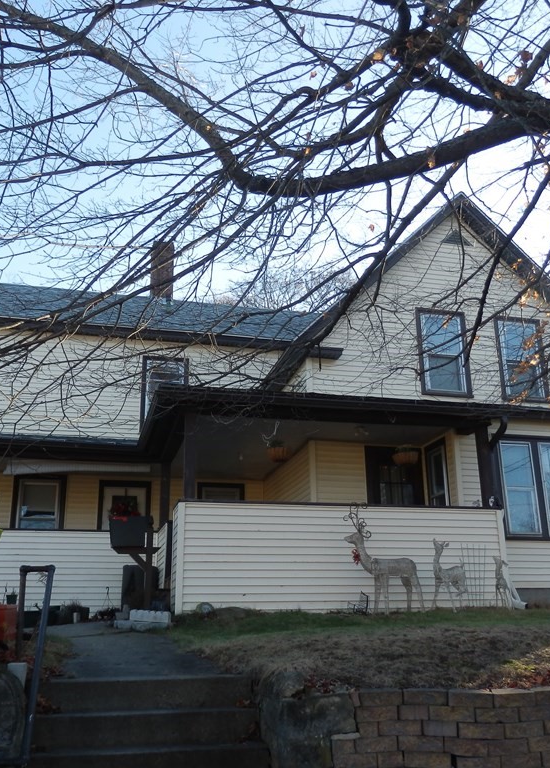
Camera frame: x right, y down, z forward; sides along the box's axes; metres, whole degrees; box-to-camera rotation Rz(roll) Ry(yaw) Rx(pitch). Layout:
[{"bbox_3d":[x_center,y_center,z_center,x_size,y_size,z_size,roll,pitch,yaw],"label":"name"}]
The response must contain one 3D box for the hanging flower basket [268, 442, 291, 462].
[{"bbox_3d":[0.050,1.012,10.764,0.330,0.200,0.330,-1,-19,0],"label":"hanging flower basket"}]

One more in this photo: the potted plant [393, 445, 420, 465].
[{"bbox_3d":[1.976,1.074,11.187,0.410,0.250,0.410,-1,-19,0],"label":"potted plant"}]

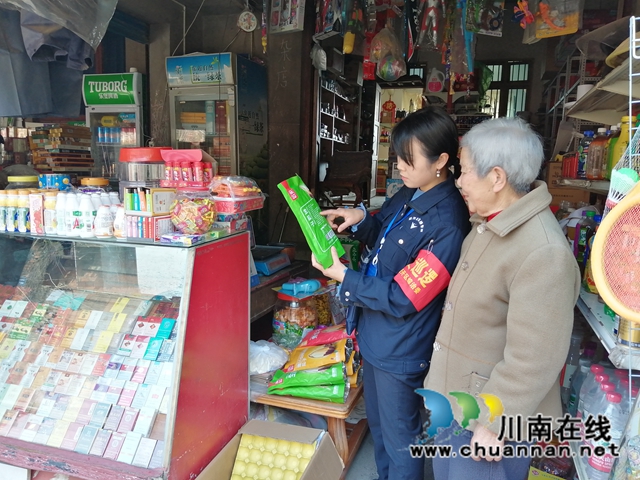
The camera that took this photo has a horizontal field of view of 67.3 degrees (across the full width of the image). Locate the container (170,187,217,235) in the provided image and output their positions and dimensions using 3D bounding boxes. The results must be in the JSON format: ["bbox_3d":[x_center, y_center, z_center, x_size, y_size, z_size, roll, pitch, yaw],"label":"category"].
[{"bbox_3d":[-0.454,-0.105,1.728,0.158,0.165,0.158,4,10,17],"label":"container"}]

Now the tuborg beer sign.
[{"bbox_3d":[-1.607,-1.159,3.719,0.500,0.245,0.100,4,9,16],"label":"tuborg beer sign"}]

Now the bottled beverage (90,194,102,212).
[{"bbox_3d":[-0.774,-0.089,1.666,0.048,0.148,0.048,4,9,13],"label":"bottled beverage"}]

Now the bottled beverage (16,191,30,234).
[{"bbox_3d":[-1.064,-0.107,1.717,0.043,0.149,0.043,4,9,13],"label":"bottled beverage"}]

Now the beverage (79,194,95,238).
[{"bbox_3d":[-0.798,-0.083,1.635,0.050,0.147,0.050,4,10,17],"label":"beverage"}]

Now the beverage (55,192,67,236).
[{"bbox_3d":[-0.909,-0.091,1.675,0.050,0.147,0.050,4,10,17],"label":"beverage"}]

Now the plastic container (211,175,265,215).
[{"bbox_3d":[-0.336,-0.184,1.894,0.126,0.130,0.200,5,11,24],"label":"plastic container"}]

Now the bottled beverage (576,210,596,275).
[{"bbox_3d":[0.838,0.021,1.491,0.064,0.222,0.064,4,11,18],"label":"bottled beverage"}]

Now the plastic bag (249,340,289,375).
[{"bbox_3d":[-0.247,0.531,2.180,0.220,0.130,0.180,2,9,0],"label":"plastic bag"}]

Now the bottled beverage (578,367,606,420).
[{"bbox_3d":[0.824,0.496,1.449,0.064,0.226,0.064,5,9,19],"label":"bottled beverage"}]

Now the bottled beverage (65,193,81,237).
[{"bbox_3d":[-0.858,-0.087,1.656,0.050,0.147,0.050,4,10,17],"label":"bottled beverage"}]

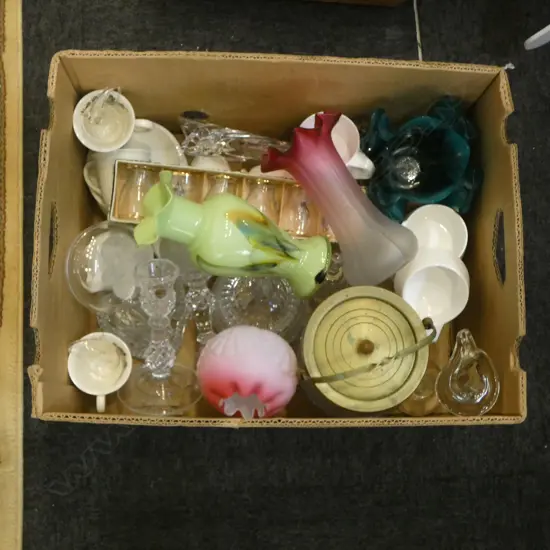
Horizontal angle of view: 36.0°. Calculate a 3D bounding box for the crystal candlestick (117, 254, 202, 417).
[{"bbox_3d":[-0.137,0.067,1.006,0.105,0.105,0.168,2,118,-1],"label":"crystal candlestick"}]

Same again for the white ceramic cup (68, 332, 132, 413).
[{"bbox_3d":[-0.213,0.122,1.052,0.077,0.068,0.096,-1,81,-5],"label":"white ceramic cup"}]

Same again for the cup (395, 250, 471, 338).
[{"bbox_3d":[0.195,0.022,1.040,0.080,0.068,0.099,7,110,2],"label":"cup"}]

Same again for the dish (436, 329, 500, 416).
[{"bbox_3d":[0.241,0.128,1.087,0.080,0.050,0.110,3,79,-3],"label":"dish"}]

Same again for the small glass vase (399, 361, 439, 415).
[{"bbox_3d":[0.183,0.145,1.065,0.055,0.078,0.055,2,72,-3],"label":"small glass vase"}]

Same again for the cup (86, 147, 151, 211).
[{"bbox_3d":[-0.198,-0.121,1.070,0.088,0.077,0.068,2,99,0],"label":"cup"}]

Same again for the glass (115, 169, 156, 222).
[{"bbox_3d":[-0.165,-0.097,1.000,0.044,0.044,0.058,6,90,-3],"label":"glass"}]

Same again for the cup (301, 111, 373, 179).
[{"bbox_3d":[0.075,-0.158,1.108,0.096,0.068,0.077,37,79,3],"label":"cup"}]

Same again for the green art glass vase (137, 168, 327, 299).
[{"bbox_3d":[-0.044,-0.043,0.940,0.213,0.089,0.089,19,79,-1],"label":"green art glass vase"}]

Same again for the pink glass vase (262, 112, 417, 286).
[{"bbox_3d":[0.075,-0.080,0.953,0.102,0.102,0.200,-37,102,-9],"label":"pink glass vase"}]

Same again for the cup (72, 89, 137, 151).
[{"bbox_3d":[-0.206,-0.189,1.079,0.096,0.068,0.077,4,91,-8],"label":"cup"}]

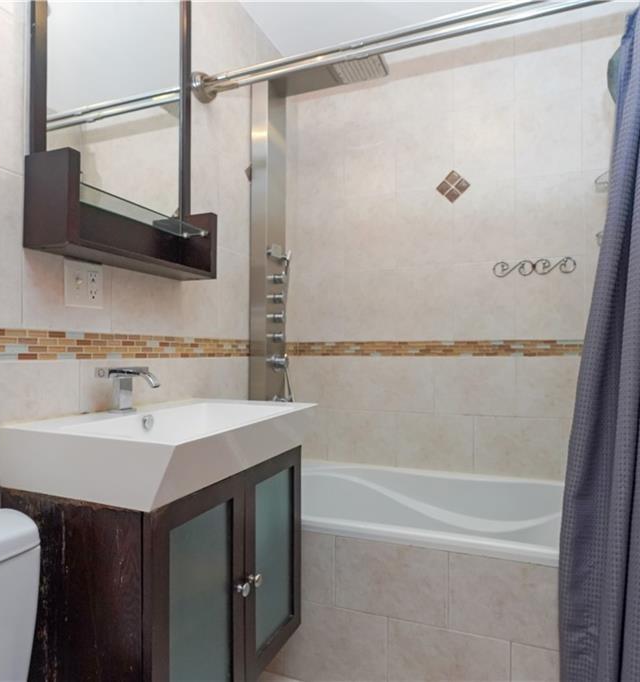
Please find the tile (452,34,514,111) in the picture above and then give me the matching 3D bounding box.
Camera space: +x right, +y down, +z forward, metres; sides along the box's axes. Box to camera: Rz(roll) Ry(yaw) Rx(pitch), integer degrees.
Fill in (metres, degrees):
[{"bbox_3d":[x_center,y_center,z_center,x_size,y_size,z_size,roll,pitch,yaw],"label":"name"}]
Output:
[{"bbox_3d":[0.720,-1.173,2.012,0.252,0.276,0.012,0,-1,20],"label":"tile"}]

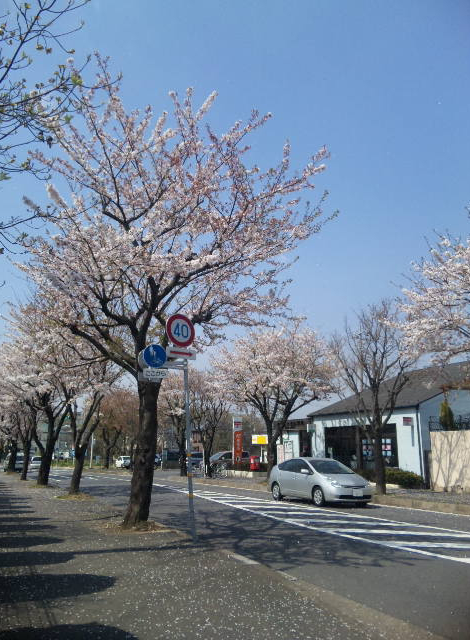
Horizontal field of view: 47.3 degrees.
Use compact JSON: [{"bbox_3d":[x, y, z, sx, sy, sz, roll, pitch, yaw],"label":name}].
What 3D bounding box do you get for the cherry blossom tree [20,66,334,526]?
[{"bbox_3d":[-1.398,-0.925,12.831,7.400,11.000,7.000,7,-16,-24],"label":"cherry blossom tree"}]

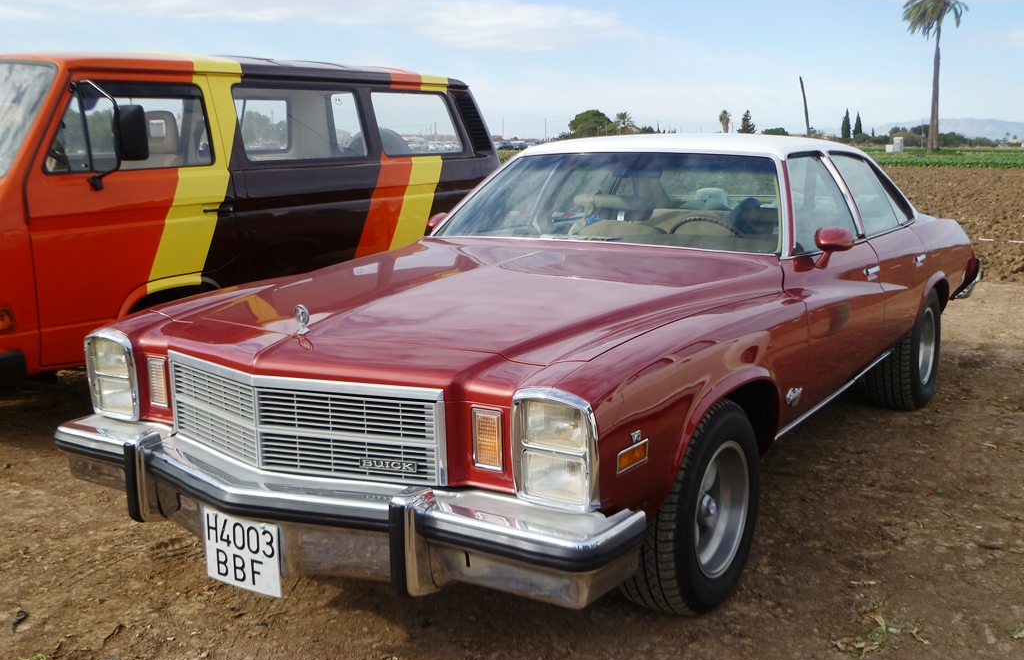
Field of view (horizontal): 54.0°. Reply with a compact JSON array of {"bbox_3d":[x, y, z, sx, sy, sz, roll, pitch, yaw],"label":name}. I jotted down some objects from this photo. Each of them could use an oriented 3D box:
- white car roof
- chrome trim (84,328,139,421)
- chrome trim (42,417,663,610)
[{"bbox_3d":[0.899,-0.867,4.751,1.257,0.129,1.505,6,12,32],"label":"white car roof"},{"bbox_3d":[-1.185,0.125,3.053,0.243,0.272,0.114,6,12,32],"label":"chrome trim"},{"bbox_3d":[-0.592,0.448,2.587,1.911,0.257,0.332,6,12,32],"label":"chrome trim"}]

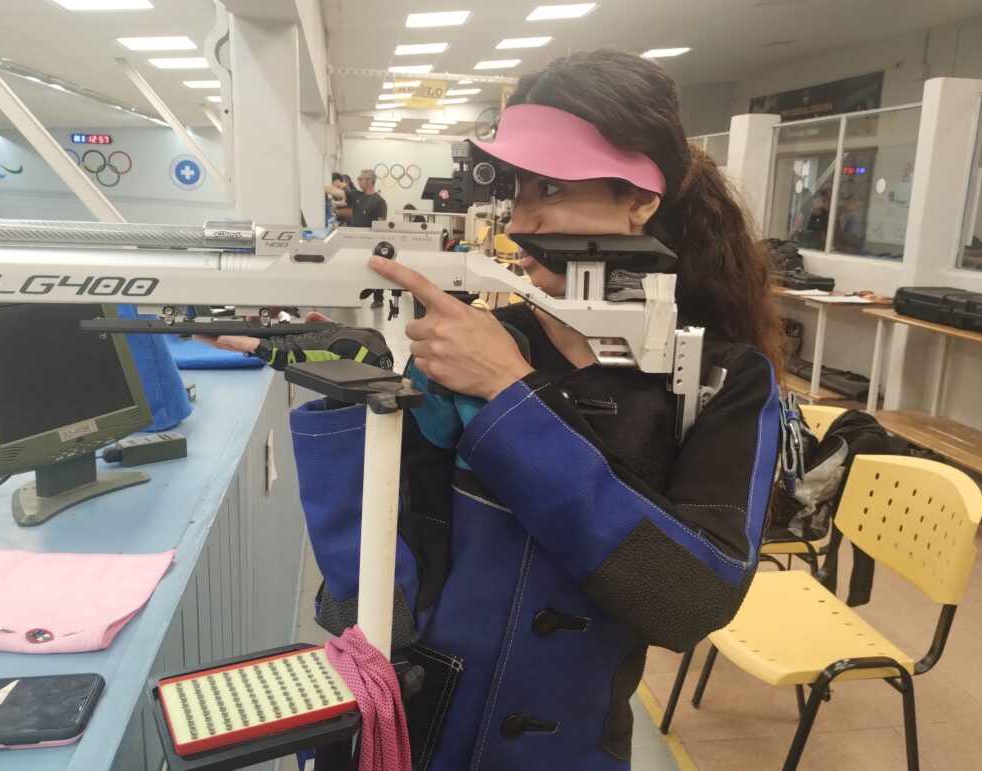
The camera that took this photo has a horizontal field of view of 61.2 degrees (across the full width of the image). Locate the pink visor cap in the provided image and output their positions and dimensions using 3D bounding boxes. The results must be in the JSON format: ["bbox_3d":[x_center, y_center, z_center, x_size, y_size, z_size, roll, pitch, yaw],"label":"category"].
[{"bbox_3d":[0.078,-0.253,0.890,0.215,0.090,0.175,7,20,-15],"label":"pink visor cap"}]

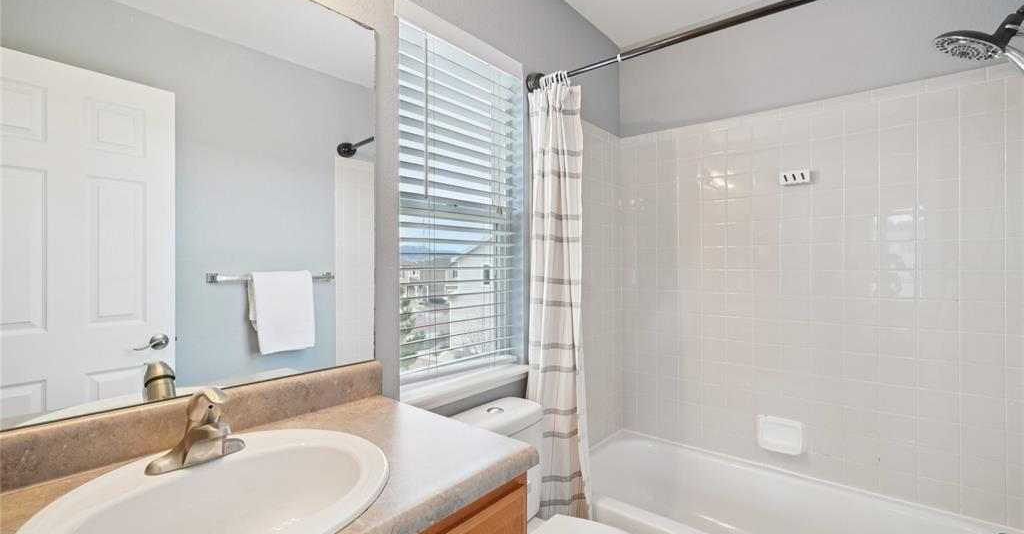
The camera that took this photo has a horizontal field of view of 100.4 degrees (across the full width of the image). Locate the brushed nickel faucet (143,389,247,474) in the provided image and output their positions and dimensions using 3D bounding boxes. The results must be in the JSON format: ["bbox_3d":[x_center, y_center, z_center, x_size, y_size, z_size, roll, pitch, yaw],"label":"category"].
[{"bbox_3d":[-0.540,0.281,0.751,0.140,0.140,0.150,1,1,40],"label":"brushed nickel faucet"}]

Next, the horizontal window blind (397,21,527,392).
[{"bbox_3d":[-0.175,-0.189,1.500,0.095,1.115,0.585,1,1,40],"label":"horizontal window blind"}]

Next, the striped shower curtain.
[{"bbox_3d":[0.182,0.184,1.652,0.240,1.820,0.150,1,1,40],"label":"striped shower curtain"}]

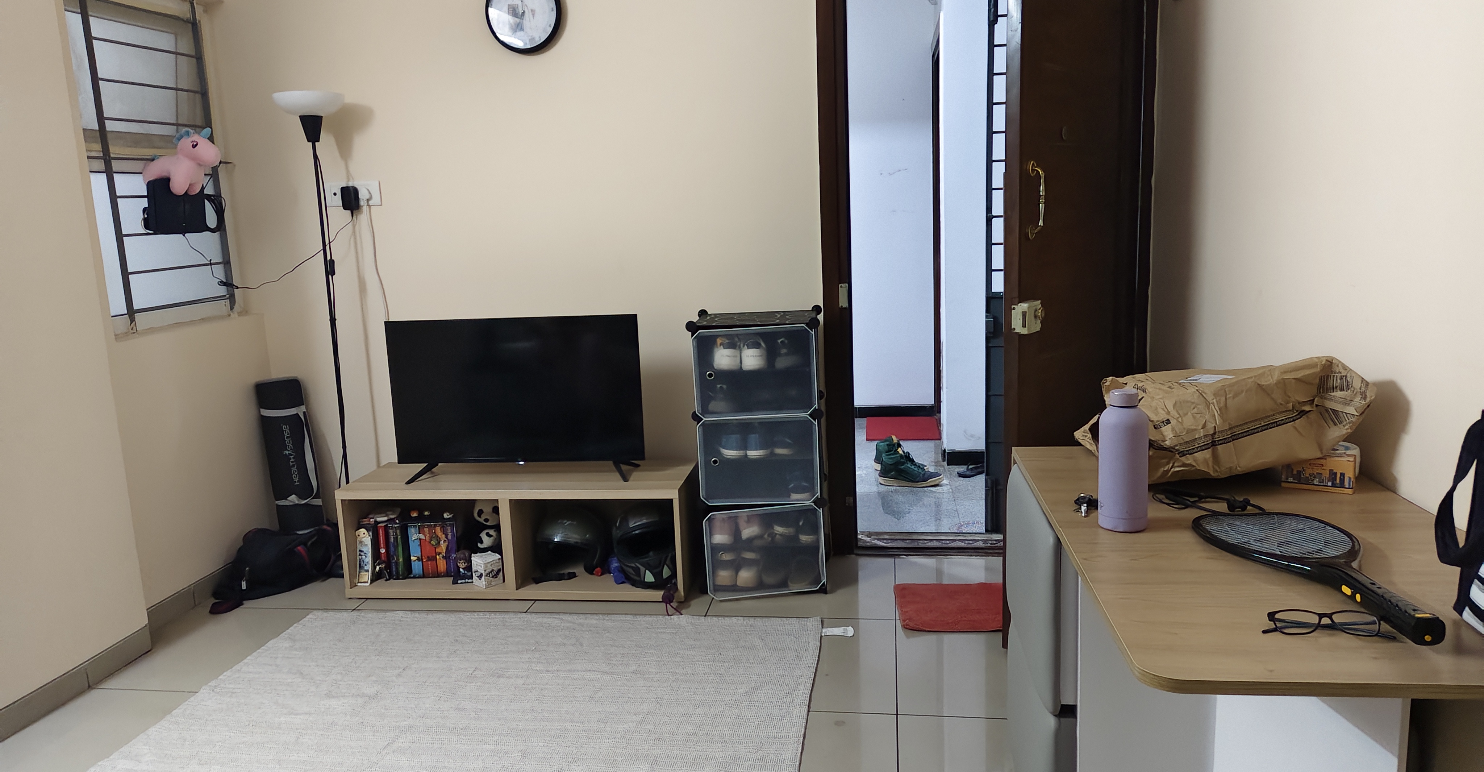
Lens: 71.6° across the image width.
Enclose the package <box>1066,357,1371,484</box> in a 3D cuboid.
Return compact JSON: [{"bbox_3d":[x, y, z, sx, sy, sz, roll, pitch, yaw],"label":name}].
[{"bbox_3d":[0.909,0.048,1.980,0.480,0.150,0.270,-10,9,10],"label":"package"}]

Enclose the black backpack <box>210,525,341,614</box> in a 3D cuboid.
[{"bbox_3d":[-1.661,0.631,3.722,0.440,0.195,0.270,-10,13,-38],"label":"black backpack"}]

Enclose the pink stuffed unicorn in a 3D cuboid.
[{"bbox_3d":[-1.887,-0.759,3.465,0.220,0.225,0.130,-5,11,-14],"label":"pink stuffed unicorn"}]

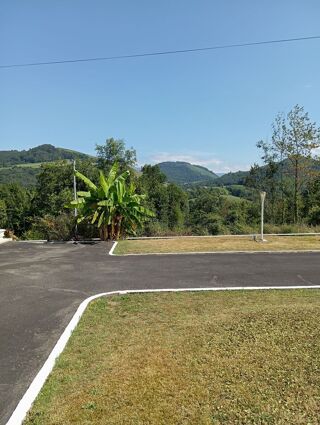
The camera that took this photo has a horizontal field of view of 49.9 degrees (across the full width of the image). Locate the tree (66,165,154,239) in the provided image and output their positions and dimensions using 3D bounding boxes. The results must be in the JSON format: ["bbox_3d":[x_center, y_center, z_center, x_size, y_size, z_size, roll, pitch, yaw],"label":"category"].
[{"bbox_3d":[-1.770,-0.380,12.200,3.100,2.700,2.800,-1,3,0],"label":"tree"}]

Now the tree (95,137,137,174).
[{"bbox_3d":[-3.070,-2.300,24.000,3.300,6.000,3.200,-1,3,0],"label":"tree"}]

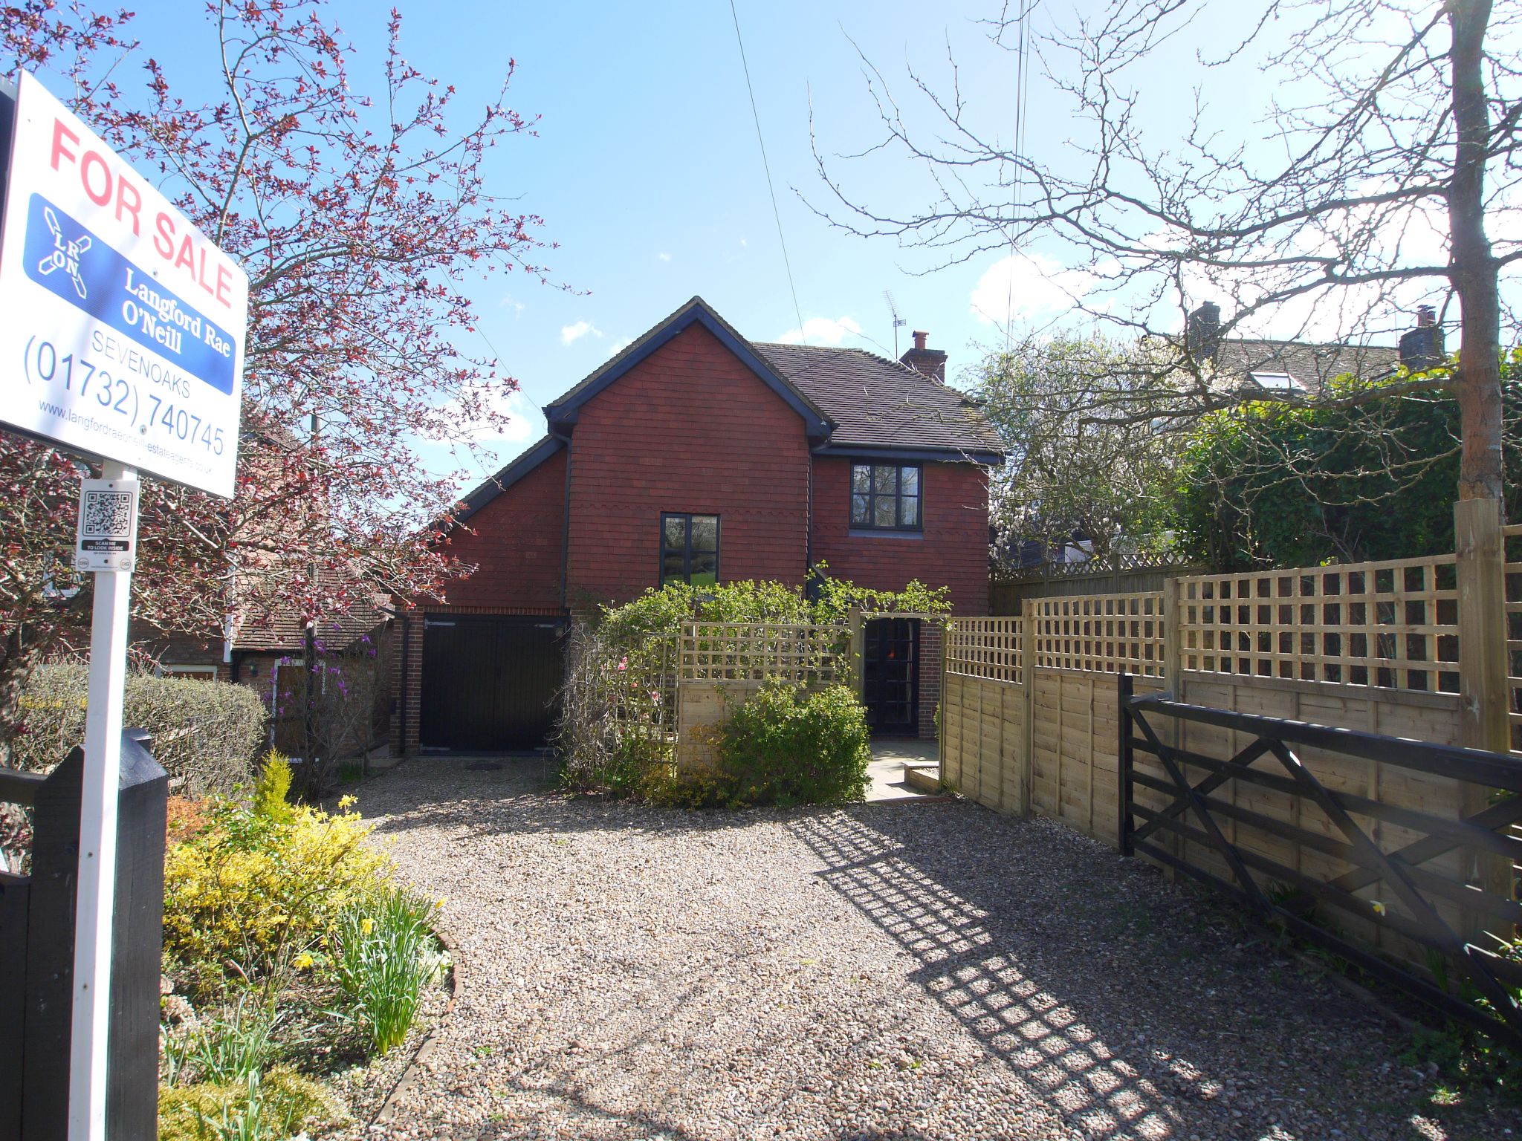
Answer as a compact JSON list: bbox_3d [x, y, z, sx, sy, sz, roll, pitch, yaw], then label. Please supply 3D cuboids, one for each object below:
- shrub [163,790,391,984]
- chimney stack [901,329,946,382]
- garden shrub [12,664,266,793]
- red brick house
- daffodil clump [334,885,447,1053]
[{"bbox_3d":[-2.345,1.384,3.720,1.120,0.740,1.000,1,-3,0],"label":"shrub"},{"bbox_3d":[3.585,-4.601,17.419,0.760,1.350,0.850,2,-3,-8],"label":"chimney stack"},{"bbox_3d":[-5.899,1.474,7.500,2.500,1.150,1.050,1,-3,0],"label":"garden shrub"},{"bbox_3d":[-1.115,-0.813,15.207,10.100,7.900,7.800,2,-3,-8],"label":"red brick house"},{"bbox_3d":[-1.352,1.465,2.880,0.400,0.500,0.400,1,-3,0],"label":"daffodil clump"}]

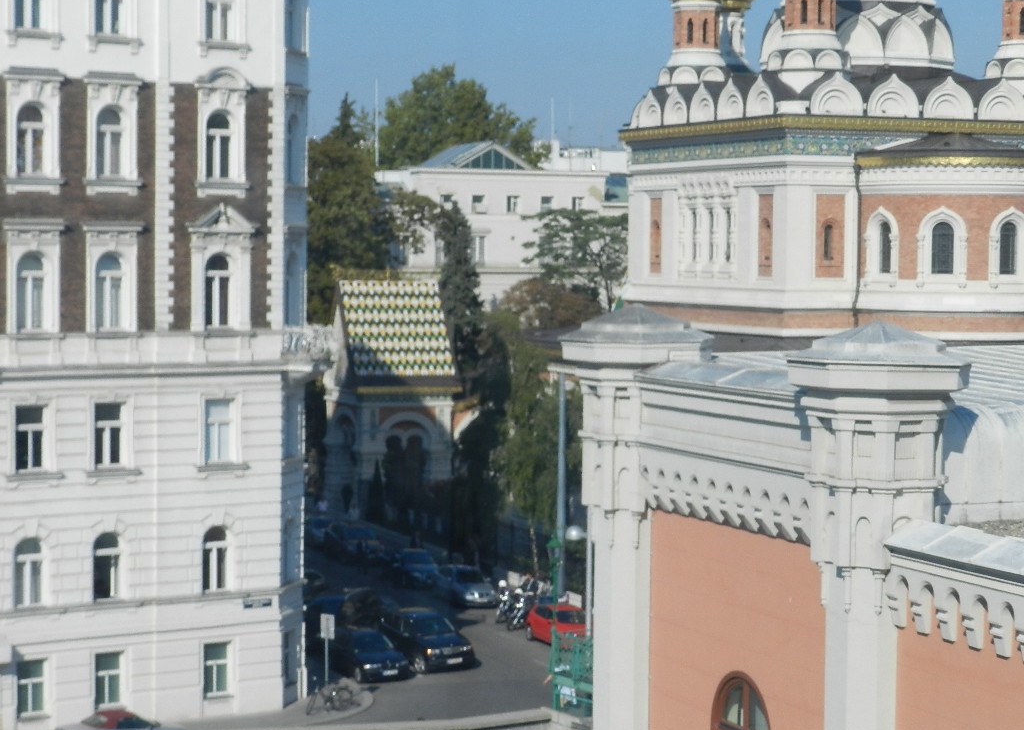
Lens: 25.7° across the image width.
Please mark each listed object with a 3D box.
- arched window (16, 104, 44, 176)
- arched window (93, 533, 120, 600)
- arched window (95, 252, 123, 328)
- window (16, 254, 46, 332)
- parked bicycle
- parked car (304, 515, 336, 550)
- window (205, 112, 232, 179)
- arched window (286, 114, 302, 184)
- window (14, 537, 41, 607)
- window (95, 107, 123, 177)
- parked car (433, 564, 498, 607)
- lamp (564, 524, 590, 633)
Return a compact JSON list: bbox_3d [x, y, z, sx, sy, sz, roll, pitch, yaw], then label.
[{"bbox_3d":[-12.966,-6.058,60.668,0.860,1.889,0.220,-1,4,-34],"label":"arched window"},{"bbox_3d":[-10.517,5.220,58.238,0.800,1.770,0.200,-2,4,-34],"label":"arched window"},{"bbox_3d":[-11.466,-2.088,63.887,0.920,2.159,0.220,-1,4,-34],"label":"arched window"},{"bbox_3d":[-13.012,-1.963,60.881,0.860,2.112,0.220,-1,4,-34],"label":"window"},{"bbox_3d":[-4.896,8.867,60.686,1.680,1.010,0.520,-1,4,-27],"label":"parked bicycle"},{"bbox_3d":[-10.126,8.089,112.039,1.750,1.450,4.400,0,3,-19],"label":"parked car"},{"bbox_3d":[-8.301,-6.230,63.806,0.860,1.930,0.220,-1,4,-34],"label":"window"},{"bbox_3d":[-5.925,-5.898,61.249,0.200,1.900,0.880,1,3,15],"label":"arched window"},{"bbox_3d":[-12.285,5.267,57.065,0.800,1.770,0.200,-2,4,-34],"label":"window"},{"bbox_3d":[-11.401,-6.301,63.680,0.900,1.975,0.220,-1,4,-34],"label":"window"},{"bbox_3d":[-1.749,8.386,86.430,1.650,1.420,4.000,-1,1,-21],"label":"parked car"},{"bbox_3d":[1.828,6.865,61.683,0.660,4.950,0.450,0,3,-15],"label":"lamp"}]

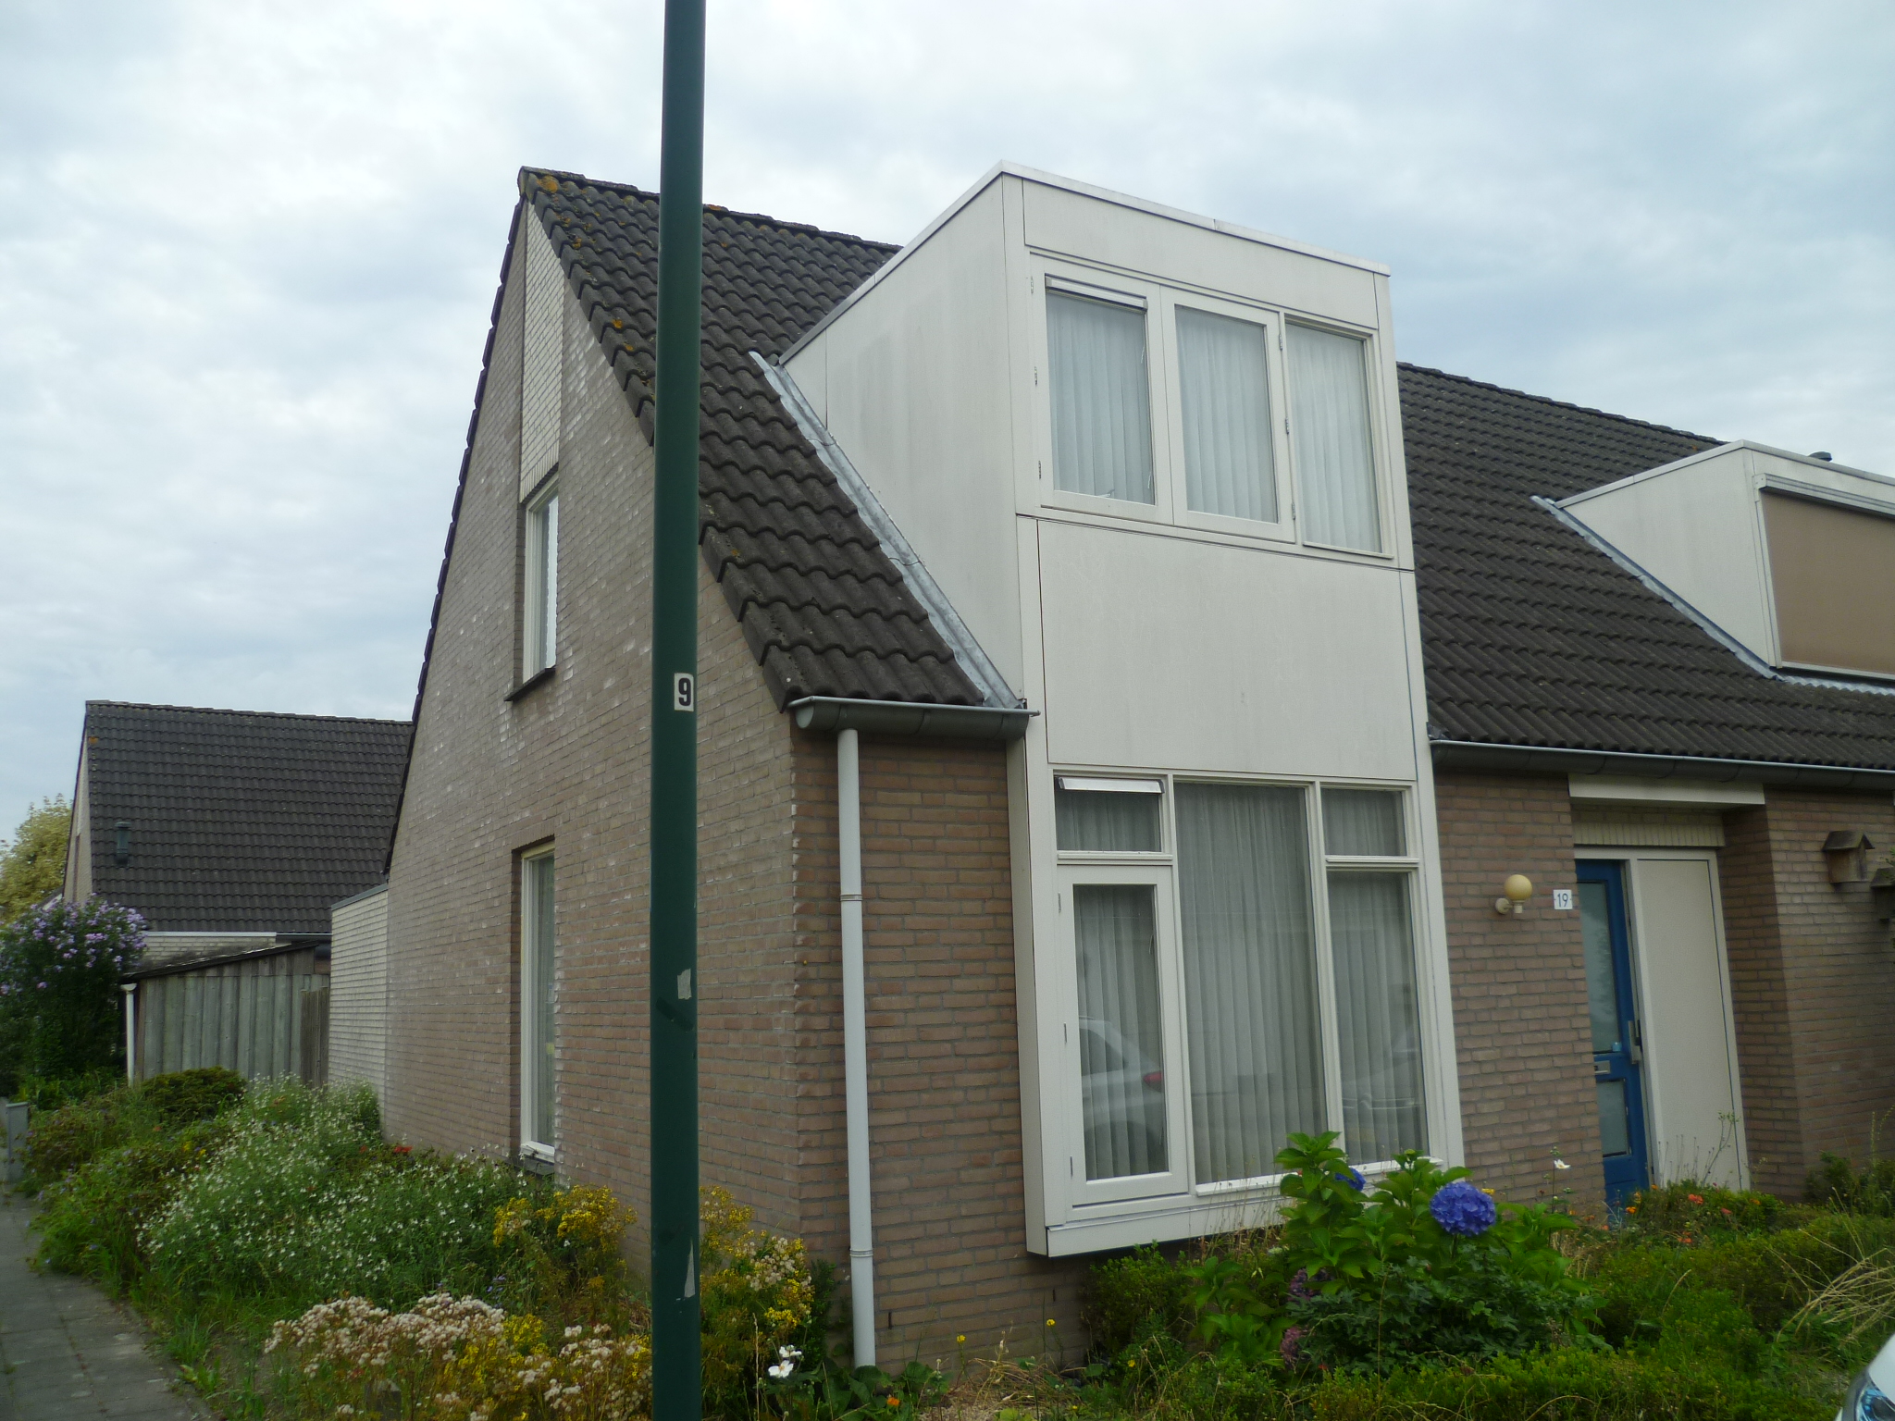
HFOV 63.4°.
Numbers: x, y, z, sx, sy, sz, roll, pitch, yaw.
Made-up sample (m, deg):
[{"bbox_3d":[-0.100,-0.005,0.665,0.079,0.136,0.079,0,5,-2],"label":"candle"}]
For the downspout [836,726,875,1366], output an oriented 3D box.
[{"bbox_3d":[-0.354,1.287,5.955,0.080,2.473,0.080,4,-11,-29],"label":"downspout"}]

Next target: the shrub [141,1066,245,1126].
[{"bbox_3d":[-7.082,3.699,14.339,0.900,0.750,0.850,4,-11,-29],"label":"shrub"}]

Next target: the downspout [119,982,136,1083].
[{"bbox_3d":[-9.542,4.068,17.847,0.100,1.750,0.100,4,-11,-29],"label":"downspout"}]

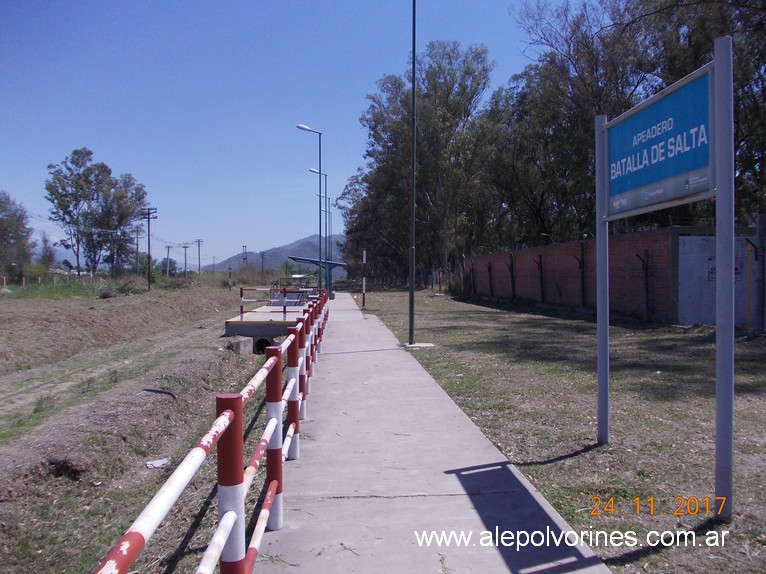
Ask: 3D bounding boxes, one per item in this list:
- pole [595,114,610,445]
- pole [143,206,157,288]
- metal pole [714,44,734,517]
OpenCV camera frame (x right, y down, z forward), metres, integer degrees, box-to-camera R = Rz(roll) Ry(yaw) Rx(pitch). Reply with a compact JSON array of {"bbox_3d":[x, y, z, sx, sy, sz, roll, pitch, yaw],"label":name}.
[{"bbox_3d":[2.070,-0.070,5.840,0.105,3.100,0.105,0,1,-4],"label":"pole"},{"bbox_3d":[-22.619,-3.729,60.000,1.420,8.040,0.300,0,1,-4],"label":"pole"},{"bbox_3d":[2.210,-0.060,4.010,0.105,3.100,0.105,0,1,-4],"label":"metal pole"}]

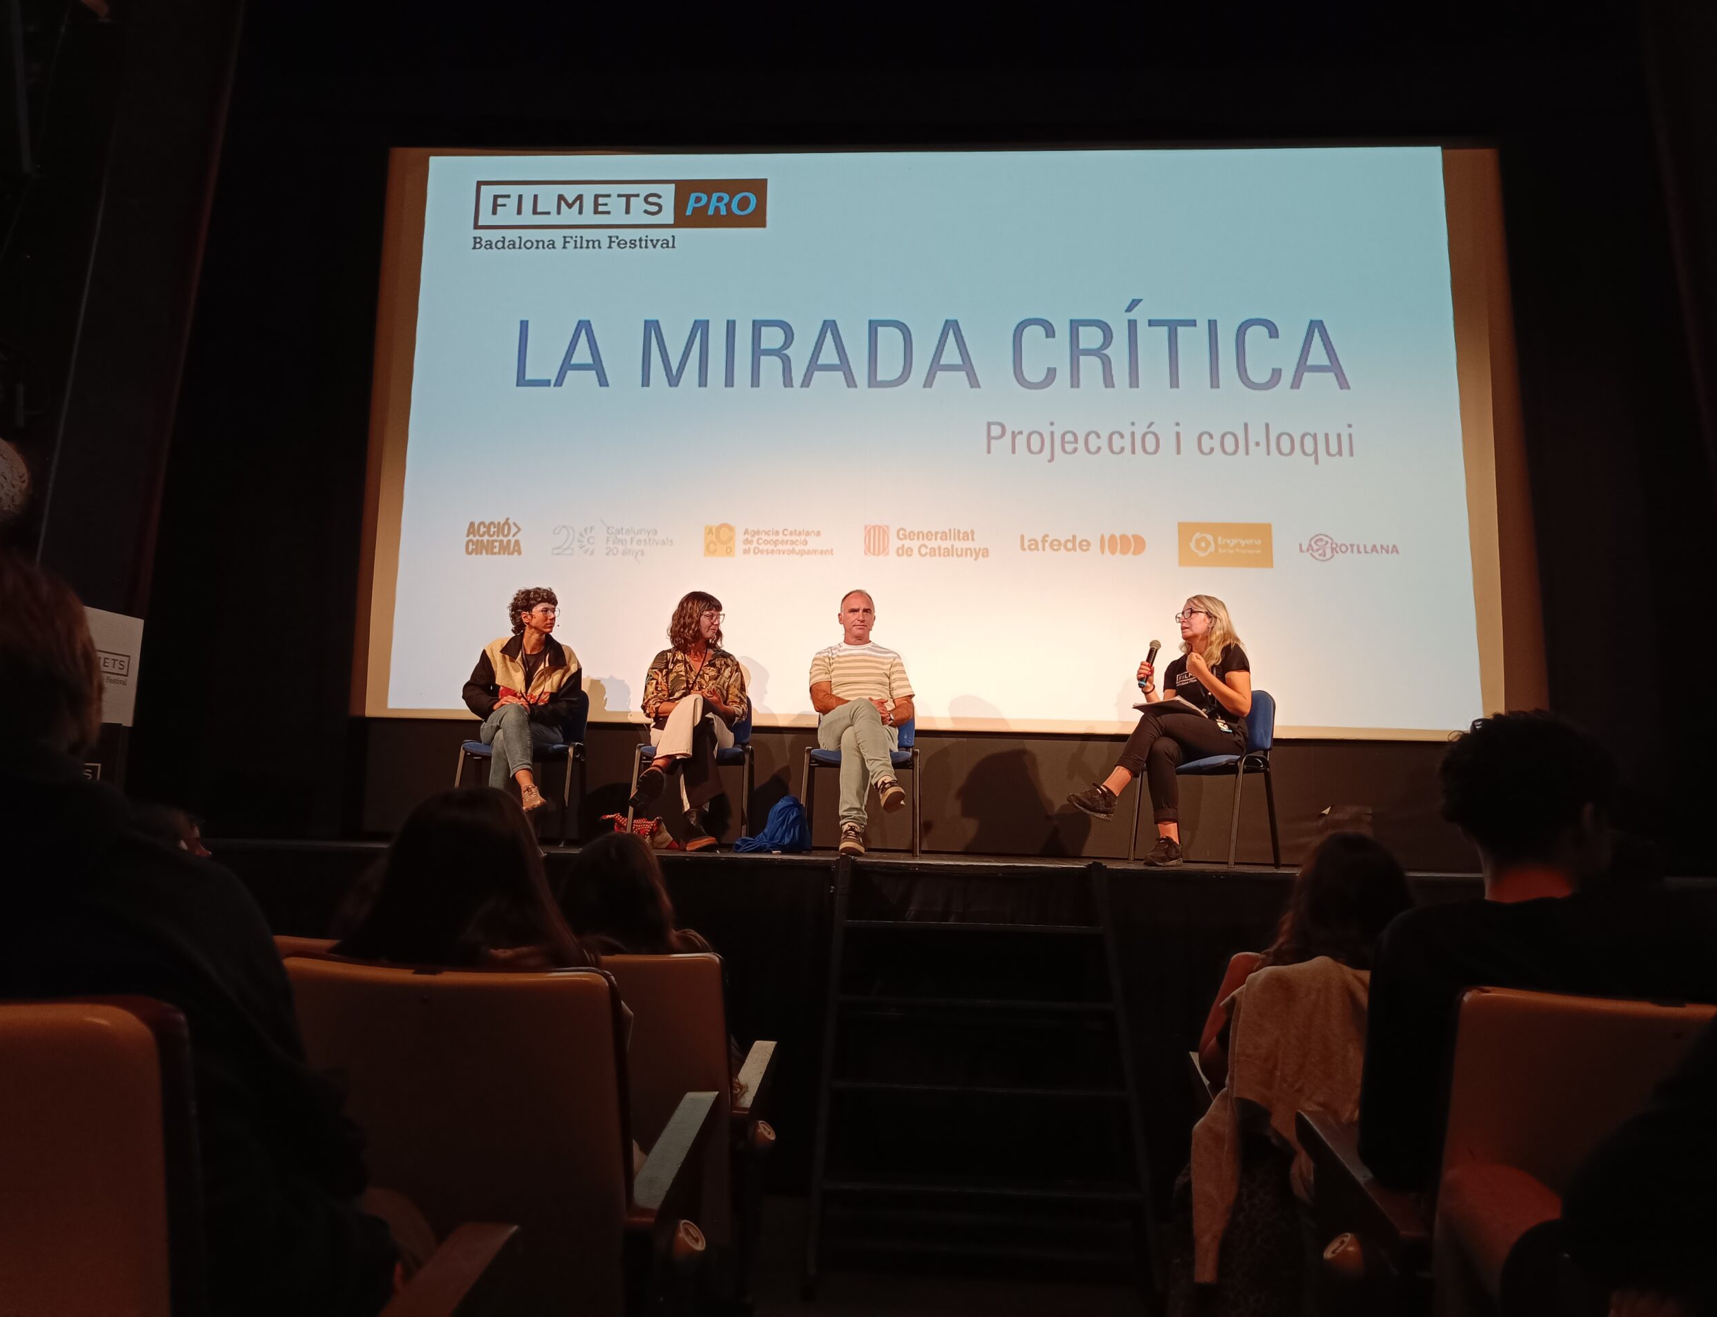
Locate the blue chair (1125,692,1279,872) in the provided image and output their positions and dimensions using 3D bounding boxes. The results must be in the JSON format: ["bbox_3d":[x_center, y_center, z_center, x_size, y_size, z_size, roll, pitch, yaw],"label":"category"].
[{"bbox_3d":[1.601,0.543,5.645,0.530,0.820,0.550,-6,-11,39],"label":"blue chair"}]

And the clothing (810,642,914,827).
[{"bbox_3d":[0.024,0.342,5.772,0.490,0.900,0.700,1,-8,0],"label":"clothing"}]

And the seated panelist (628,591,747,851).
[{"bbox_3d":[-0.790,0.282,5.870,0.530,1.290,0.780,2,-8,-4],"label":"seated panelist"}]

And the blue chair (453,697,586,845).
[{"bbox_3d":[-1.669,0.518,6.035,0.530,0.820,0.550,2,-8,-4],"label":"blue chair"}]

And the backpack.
[{"bbox_3d":[-0.398,0.737,5.450,0.330,0.270,0.270,1,-8,0],"label":"backpack"}]

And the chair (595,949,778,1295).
[{"bbox_3d":[-0.534,1.077,2.872,0.640,0.800,0.600,1,-8,2],"label":"chair"}]

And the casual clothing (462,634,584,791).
[{"bbox_3d":[-1.616,0.319,5.943,0.570,0.880,0.680,2,-8,-8],"label":"casual clothing"}]

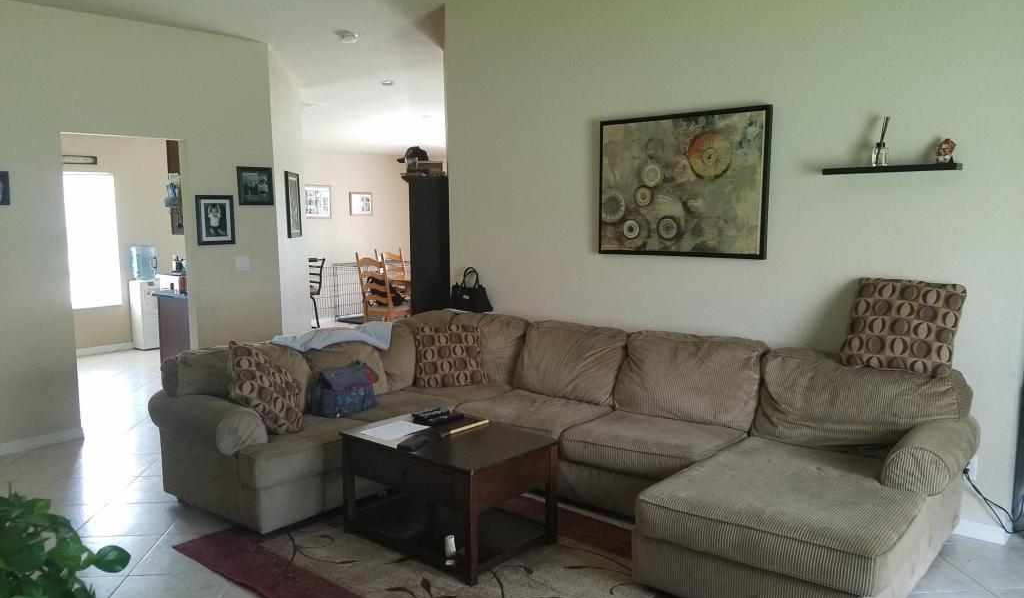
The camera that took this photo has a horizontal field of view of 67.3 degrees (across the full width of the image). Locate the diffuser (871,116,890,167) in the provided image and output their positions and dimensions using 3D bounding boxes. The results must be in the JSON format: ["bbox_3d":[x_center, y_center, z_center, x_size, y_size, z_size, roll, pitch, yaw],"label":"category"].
[{"bbox_3d":[1.783,-0.759,3.716,0.070,0.235,0.068,5,9,40],"label":"diffuser"}]

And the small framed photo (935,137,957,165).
[{"bbox_3d":[2.042,-0.698,3.623,0.092,0.120,0.045,5,8,40],"label":"small framed photo"}]

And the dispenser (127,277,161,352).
[{"bbox_3d":[-4.199,0.171,8.902,0.300,0.775,0.285,5,9,40],"label":"dispenser"}]

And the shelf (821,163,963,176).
[{"bbox_3d":[1.825,-0.620,3.710,0.593,0.029,0.130,5,9,40],"label":"shelf"}]

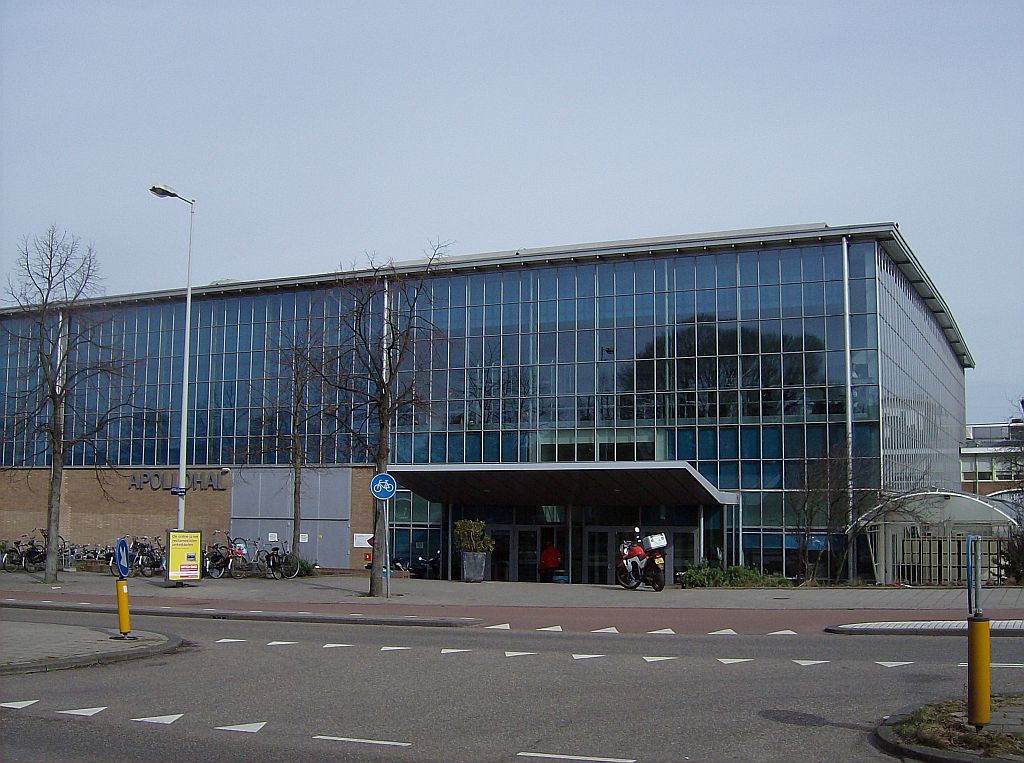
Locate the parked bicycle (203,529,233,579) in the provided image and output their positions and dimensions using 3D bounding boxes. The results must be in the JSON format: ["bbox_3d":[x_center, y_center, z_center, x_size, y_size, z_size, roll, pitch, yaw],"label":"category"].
[{"bbox_3d":[-8.401,5.043,32.600,0.600,1.270,1.720,-3,-7,30],"label":"parked bicycle"}]

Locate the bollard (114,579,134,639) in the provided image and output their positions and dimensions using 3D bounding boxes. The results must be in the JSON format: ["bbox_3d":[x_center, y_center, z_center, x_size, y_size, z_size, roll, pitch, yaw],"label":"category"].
[{"bbox_3d":[-5.847,3.428,16.900,0.175,0.885,0.175,-3,-6,-11],"label":"bollard"}]

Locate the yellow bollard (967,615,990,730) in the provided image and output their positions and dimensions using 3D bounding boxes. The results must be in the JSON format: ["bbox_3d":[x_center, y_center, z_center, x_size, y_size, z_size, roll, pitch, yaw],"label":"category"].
[{"bbox_3d":[3.660,2.295,8.800,0.172,0.890,0.172,1,-6,0],"label":"yellow bollard"}]

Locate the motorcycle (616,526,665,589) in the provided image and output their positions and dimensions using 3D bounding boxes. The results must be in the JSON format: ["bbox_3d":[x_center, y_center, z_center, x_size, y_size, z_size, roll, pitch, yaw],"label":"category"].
[{"bbox_3d":[3.163,4.352,27.500,0.850,1.470,2.150,3,-6,-22],"label":"motorcycle"}]

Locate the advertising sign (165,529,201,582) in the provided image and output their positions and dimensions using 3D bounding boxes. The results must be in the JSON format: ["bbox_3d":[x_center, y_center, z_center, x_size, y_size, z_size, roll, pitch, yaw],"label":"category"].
[{"bbox_3d":[-8.264,4.429,28.300,0.950,1.330,0.220,4,-7,-33],"label":"advertising sign"}]

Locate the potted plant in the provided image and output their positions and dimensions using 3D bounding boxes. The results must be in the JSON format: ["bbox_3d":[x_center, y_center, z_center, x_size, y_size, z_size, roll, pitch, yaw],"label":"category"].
[{"bbox_3d":[-1.092,4.806,31.800,1.070,1.770,1.030,-2,-7,26],"label":"potted plant"}]

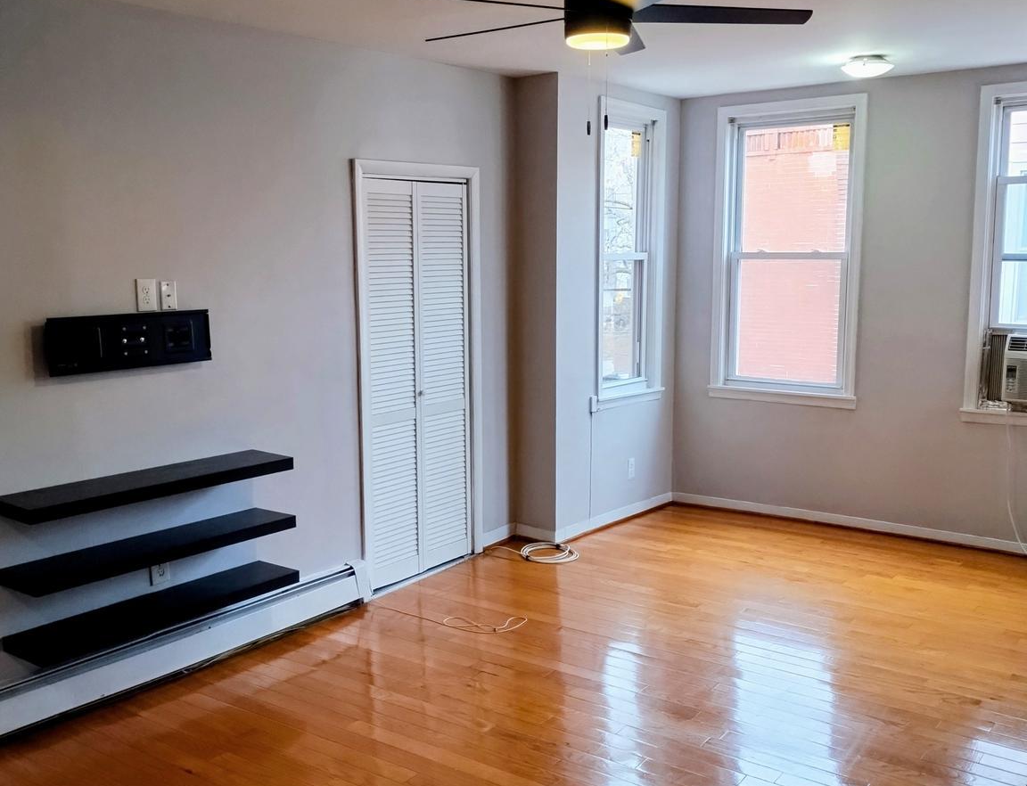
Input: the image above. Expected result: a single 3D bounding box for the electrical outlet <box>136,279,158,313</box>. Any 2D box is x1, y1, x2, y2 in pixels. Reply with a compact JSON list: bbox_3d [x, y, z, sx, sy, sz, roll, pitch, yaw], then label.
[{"bbox_3d":[-1.428,-0.380,3.857,0.009,0.124,0.080,7,11,38],"label":"electrical outlet"}]

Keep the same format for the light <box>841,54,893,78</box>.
[{"bbox_3d":[1.769,-1.619,4.932,0.275,0.100,0.275,3,9,19],"label":"light"}]

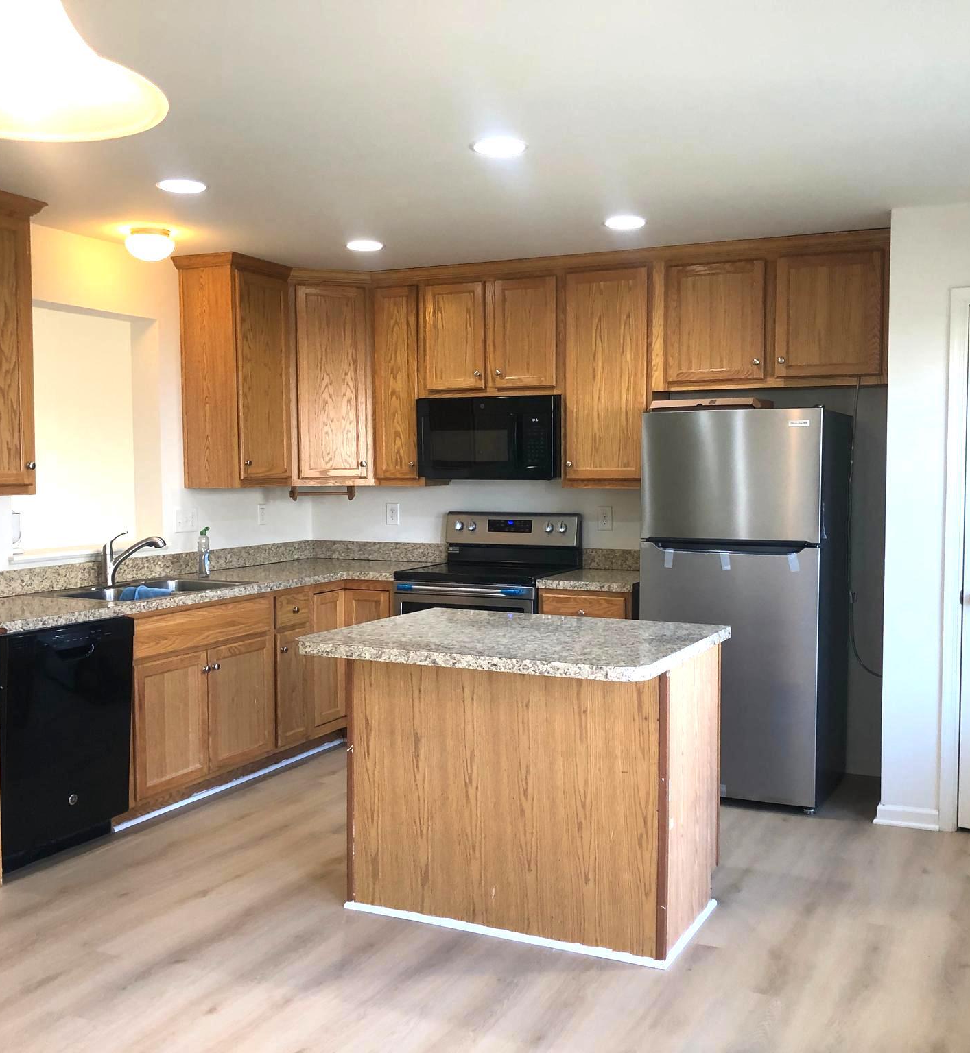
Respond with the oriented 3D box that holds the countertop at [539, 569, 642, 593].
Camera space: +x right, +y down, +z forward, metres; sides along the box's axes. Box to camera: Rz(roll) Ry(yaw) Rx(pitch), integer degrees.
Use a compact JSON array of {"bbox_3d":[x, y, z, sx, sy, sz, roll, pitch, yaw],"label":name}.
[{"bbox_3d":[0.591,0.260,5.521,0.463,0.043,0.635,1,3,26],"label":"countertop"}]

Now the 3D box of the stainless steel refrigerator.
[{"bbox_3d":[1.196,0.332,5.145,0.759,1.685,0.752,2,3,27],"label":"stainless steel refrigerator"}]

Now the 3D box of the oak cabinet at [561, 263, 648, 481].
[{"bbox_3d":[0.656,-0.721,5.607,0.451,1.061,0.338,1,3,26],"label":"oak cabinet"}]

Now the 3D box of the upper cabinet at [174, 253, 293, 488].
[{"bbox_3d":[-1.238,-0.755,5.725,0.365,1.119,0.499,1,3,26],"label":"upper cabinet"}]

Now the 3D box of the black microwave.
[{"bbox_3d":[0.077,-0.450,5.859,0.757,0.407,0.400,1,3,26],"label":"black microwave"}]

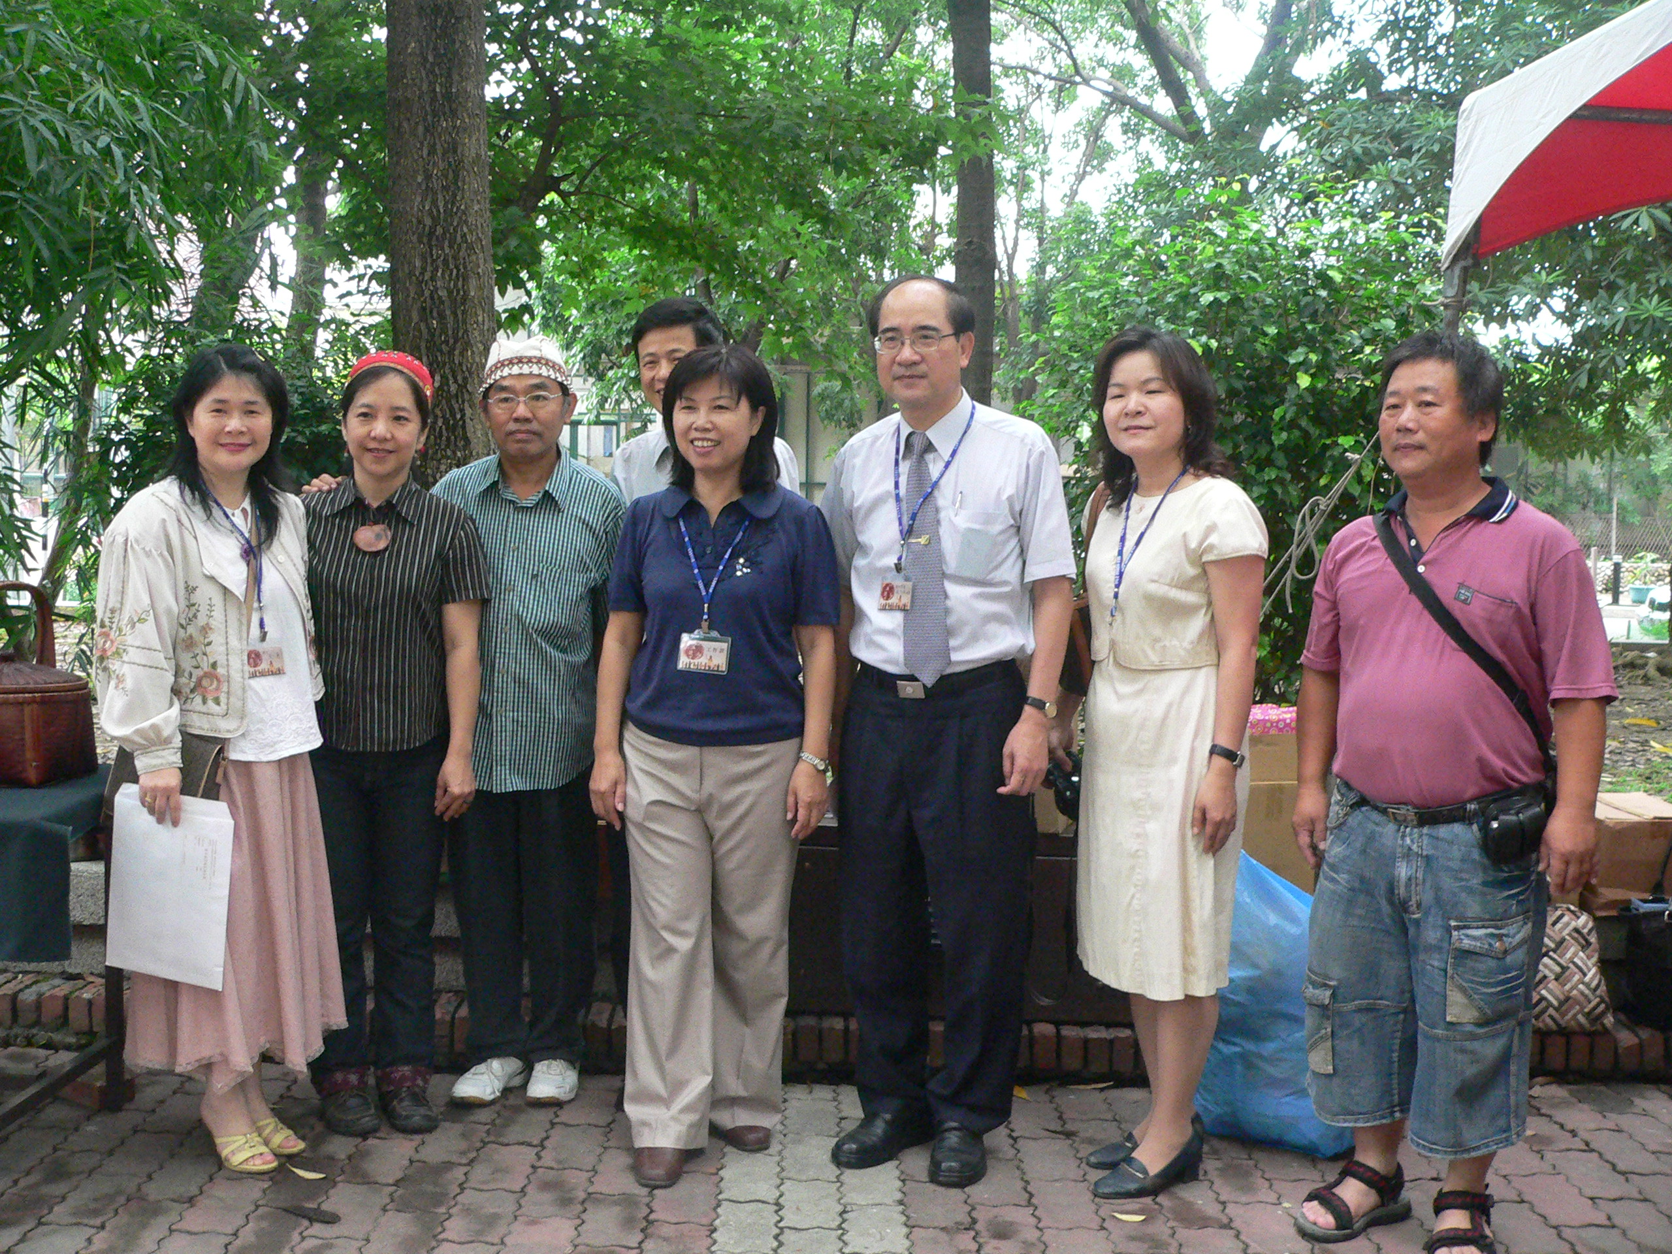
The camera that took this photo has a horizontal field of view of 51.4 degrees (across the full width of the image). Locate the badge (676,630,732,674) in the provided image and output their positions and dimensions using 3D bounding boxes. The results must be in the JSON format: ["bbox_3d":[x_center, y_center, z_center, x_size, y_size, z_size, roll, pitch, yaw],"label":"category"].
[{"bbox_3d":[-0.253,0.048,3.340,0.104,0.084,0.008,5,4,8],"label":"badge"}]

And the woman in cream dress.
[{"bbox_3d":[0.623,0.256,3.390,0.340,1.650,0.460,-2,6,-40],"label":"woman in cream dress"}]

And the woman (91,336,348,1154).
[{"bbox_3d":[-1.216,0.247,3.425,0.510,1.580,0.380,-1,5,-28],"label":"woman"}]

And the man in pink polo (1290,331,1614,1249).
[{"bbox_3d":[1.113,0.284,3.163,0.590,1.650,0.370,5,6,42],"label":"man in pink polo"}]

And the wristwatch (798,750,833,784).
[{"bbox_3d":[-0.040,0.279,3.460,0.060,0.030,0.050,21,7,-34],"label":"wristwatch"}]

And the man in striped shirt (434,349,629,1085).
[{"bbox_3d":[-0.671,0.202,3.775,0.520,1.640,0.310,2,4,12],"label":"man in striped shirt"}]

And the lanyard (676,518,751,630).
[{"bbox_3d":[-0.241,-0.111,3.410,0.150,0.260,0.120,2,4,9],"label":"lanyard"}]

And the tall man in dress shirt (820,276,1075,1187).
[{"bbox_3d":[0.215,0.191,3.465,0.540,1.750,0.330,3,5,23],"label":"tall man in dress shirt"}]

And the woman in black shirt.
[{"bbox_3d":[-0.926,0.233,3.622,0.460,1.590,0.290,1,4,-2],"label":"woman in black shirt"}]

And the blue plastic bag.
[{"bbox_3d":[0.932,0.775,3.730,0.400,0.590,0.400,2,5,15],"label":"blue plastic bag"}]

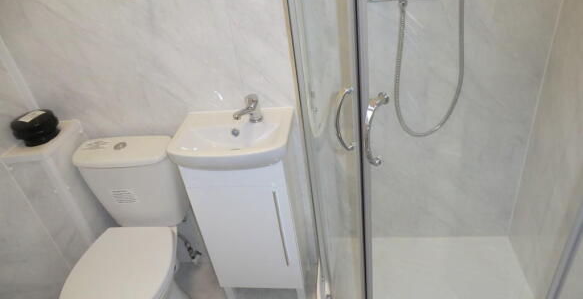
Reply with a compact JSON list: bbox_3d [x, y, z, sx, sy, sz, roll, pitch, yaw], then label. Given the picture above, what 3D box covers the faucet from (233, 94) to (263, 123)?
[{"bbox_3d":[-0.150,-0.132,1.385,0.108,0.096,0.048,-33,41,-32],"label":"faucet"}]

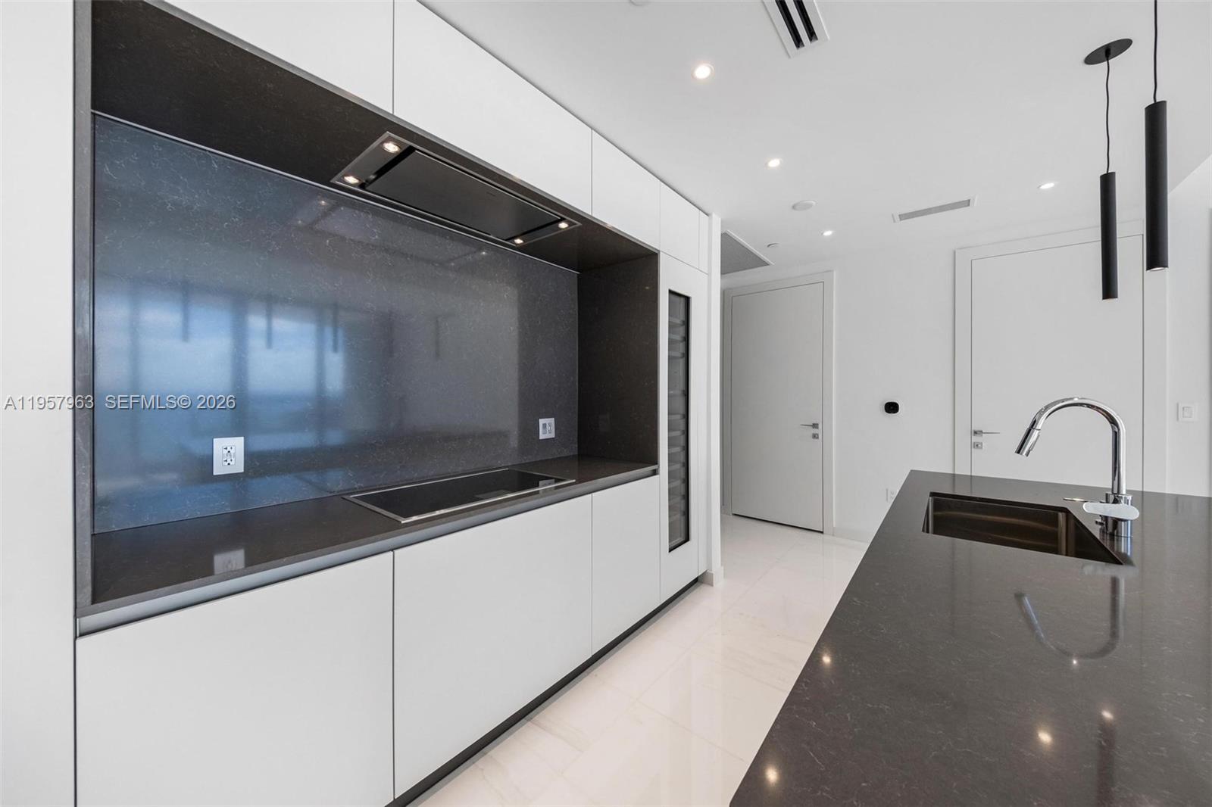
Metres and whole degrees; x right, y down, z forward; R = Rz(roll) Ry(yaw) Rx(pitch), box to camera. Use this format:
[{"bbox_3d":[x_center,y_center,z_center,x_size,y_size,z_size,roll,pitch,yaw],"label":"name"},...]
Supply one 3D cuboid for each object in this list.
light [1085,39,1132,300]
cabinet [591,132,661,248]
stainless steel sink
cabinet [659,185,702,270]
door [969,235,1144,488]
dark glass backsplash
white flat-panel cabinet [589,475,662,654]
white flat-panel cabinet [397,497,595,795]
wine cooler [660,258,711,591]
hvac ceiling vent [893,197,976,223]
[{"bbox_3d":[1.905,-0.865,1.531,0.126,0.940,0.126,0,1,40],"label":"light"},{"bbox_3d":[-0.090,-1.140,2.400,0.580,0.423,0.611,0,1,40],"label":"cabinet"},{"bbox_3d":[1.352,0.518,1.379,0.410,0.225,0.678,0,1,40],"label":"stainless steel sink"},{"bbox_3d":[0.270,-1.150,2.821,0.580,0.418,0.495,0,1,40],"label":"cabinet"},{"bbox_3d":[3.236,0.073,2.949,0.837,2.392,0.050,0,1,40],"label":"door"},{"bbox_3d":[-0.880,-0.263,2.053,0.025,1.288,2.116,0,1,40],"label":"dark glass backsplash"},{"bbox_3d":[-0.097,0.829,2.407,0.600,0.782,0.612,0,1,40],"label":"white flat-panel cabinet"},{"bbox_3d":[-0.596,0.843,1.821,0.600,0.782,0.927,0,1,40],"label":"white flat-panel cabinet"},{"bbox_3d":[0.275,0.134,2.843,0.600,2.147,0.535,0,1,40],"label":"wine cooler"},{"bbox_3d":[2.302,-1.360,2.844,0.439,0.025,0.185,0,1,40],"label":"hvac ceiling vent"}]

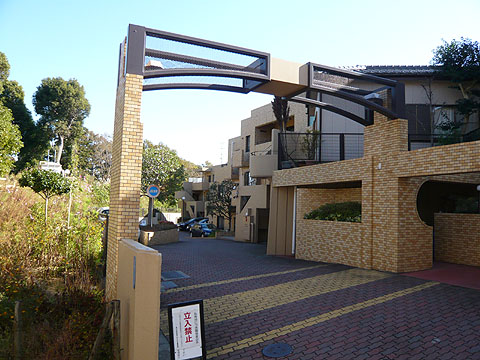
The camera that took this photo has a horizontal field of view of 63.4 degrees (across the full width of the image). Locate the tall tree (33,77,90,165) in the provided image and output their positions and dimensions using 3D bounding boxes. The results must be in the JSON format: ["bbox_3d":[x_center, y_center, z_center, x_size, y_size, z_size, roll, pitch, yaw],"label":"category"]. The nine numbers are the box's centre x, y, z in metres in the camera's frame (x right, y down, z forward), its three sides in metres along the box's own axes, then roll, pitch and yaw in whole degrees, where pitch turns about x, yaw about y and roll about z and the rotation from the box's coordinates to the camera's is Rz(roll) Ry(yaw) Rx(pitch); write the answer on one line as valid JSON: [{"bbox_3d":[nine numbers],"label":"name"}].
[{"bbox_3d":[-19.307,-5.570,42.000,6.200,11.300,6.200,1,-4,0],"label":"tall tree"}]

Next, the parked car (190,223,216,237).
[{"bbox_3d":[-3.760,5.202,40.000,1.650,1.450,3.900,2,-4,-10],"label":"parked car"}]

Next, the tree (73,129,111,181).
[{"bbox_3d":[-18.735,-2.511,50.000,5.500,8.200,5.500,1,-4,0],"label":"tree"}]

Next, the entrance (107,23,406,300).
[{"bbox_3d":[0.729,-0.103,7.837,6.144,4.378,1.143,3,-5,-25],"label":"entrance"}]

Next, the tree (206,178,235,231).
[{"bbox_3d":[-1.908,2.447,38.000,2.800,5.200,2.800,1,-4,0],"label":"tree"}]

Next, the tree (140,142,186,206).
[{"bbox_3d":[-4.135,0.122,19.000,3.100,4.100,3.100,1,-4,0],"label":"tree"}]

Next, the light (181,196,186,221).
[{"bbox_3d":[-6.839,3.631,47.000,0.400,3.300,0.400,1,-4,0],"label":"light"}]

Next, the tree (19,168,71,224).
[{"bbox_3d":[-7.552,0.831,15.000,2.000,2.600,2.000,1,-4,0],"label":"tree"}]

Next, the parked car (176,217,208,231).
[{"bbox_3d":[-5.094,4.928,43.000,4.400,1.500,1.700,5,-6,-44],"label":"parked car"}]

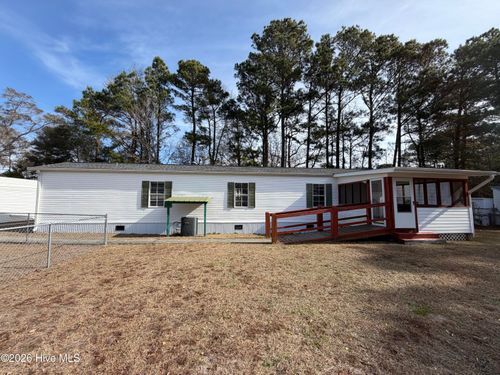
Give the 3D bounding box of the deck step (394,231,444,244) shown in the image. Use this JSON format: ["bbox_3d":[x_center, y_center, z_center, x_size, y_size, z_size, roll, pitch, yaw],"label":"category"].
[{"bbox_3d":[6.321,1.925,7.666,1.670,0.330,0.630,1,-4,-5],"label":"deck step"}]

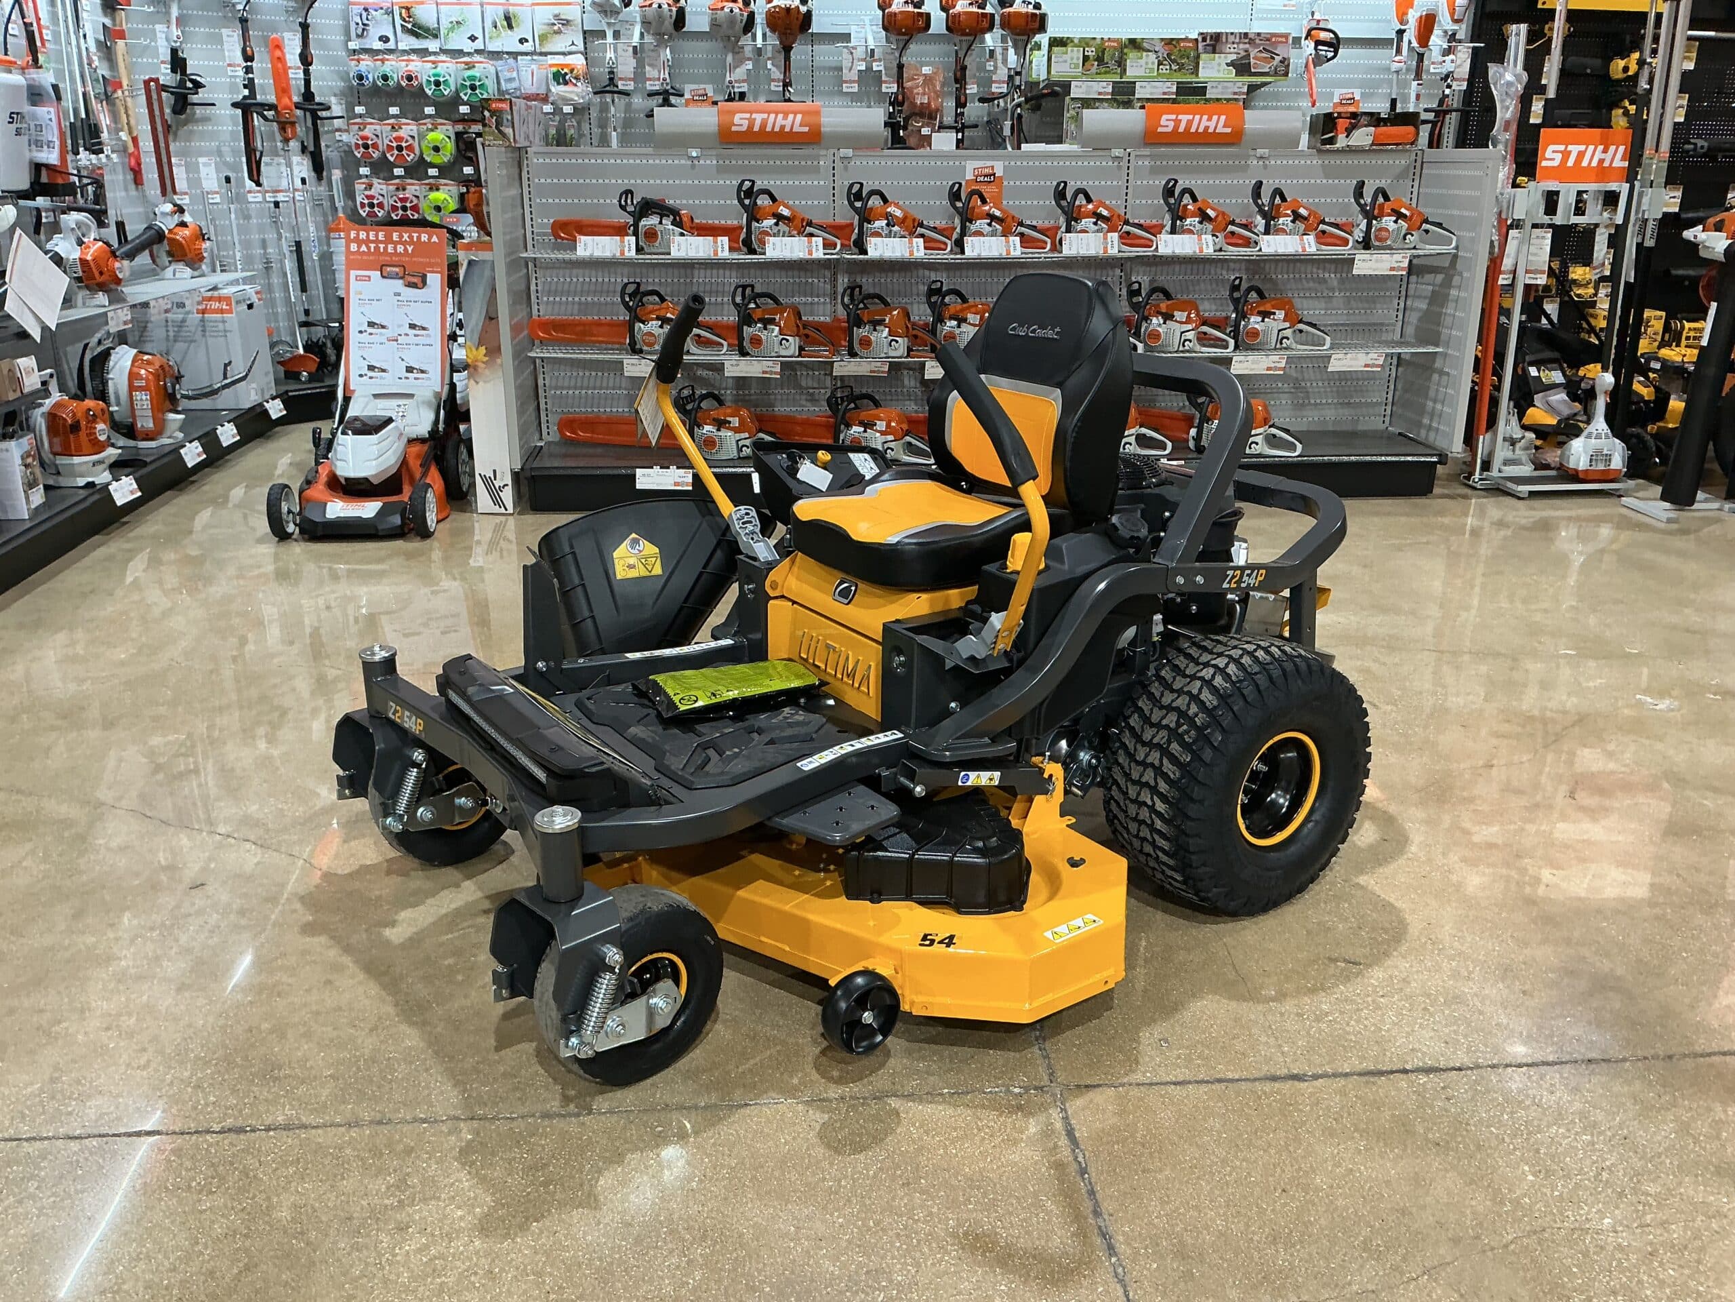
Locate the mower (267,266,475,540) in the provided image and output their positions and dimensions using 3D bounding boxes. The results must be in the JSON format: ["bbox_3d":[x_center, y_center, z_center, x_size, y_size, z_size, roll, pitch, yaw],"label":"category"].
[{"bbox_3d":[-1.938,-1.085,5.793,0.600,1.000,1.400,-1,19,-2],"label":"mower"}]

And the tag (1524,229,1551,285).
[{"bbox_3d":[2.792,-1.631,6.045,0.092,0.225,0.010,-1,19,-5],"label":"tag"}]

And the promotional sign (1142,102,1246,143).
[{"bbox_3d":[1.320,-2.132,5.888,0.425,0.155,0.035,-1,19,-5],"label":"promotional sign"}]

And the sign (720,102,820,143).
[{"bbox_3d":[-0.384,-2.089,5.751,0.415,0.155,0.035,-1,19,-5],"label":"sign"}]

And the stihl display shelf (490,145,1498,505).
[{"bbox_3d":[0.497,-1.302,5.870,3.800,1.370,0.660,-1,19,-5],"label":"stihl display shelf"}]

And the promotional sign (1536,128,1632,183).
[{"bbox_3d":[2.935,-2.021,5.943,0.390,0.210,0.012,-1,19,-5],"label":"promotional sign"}]

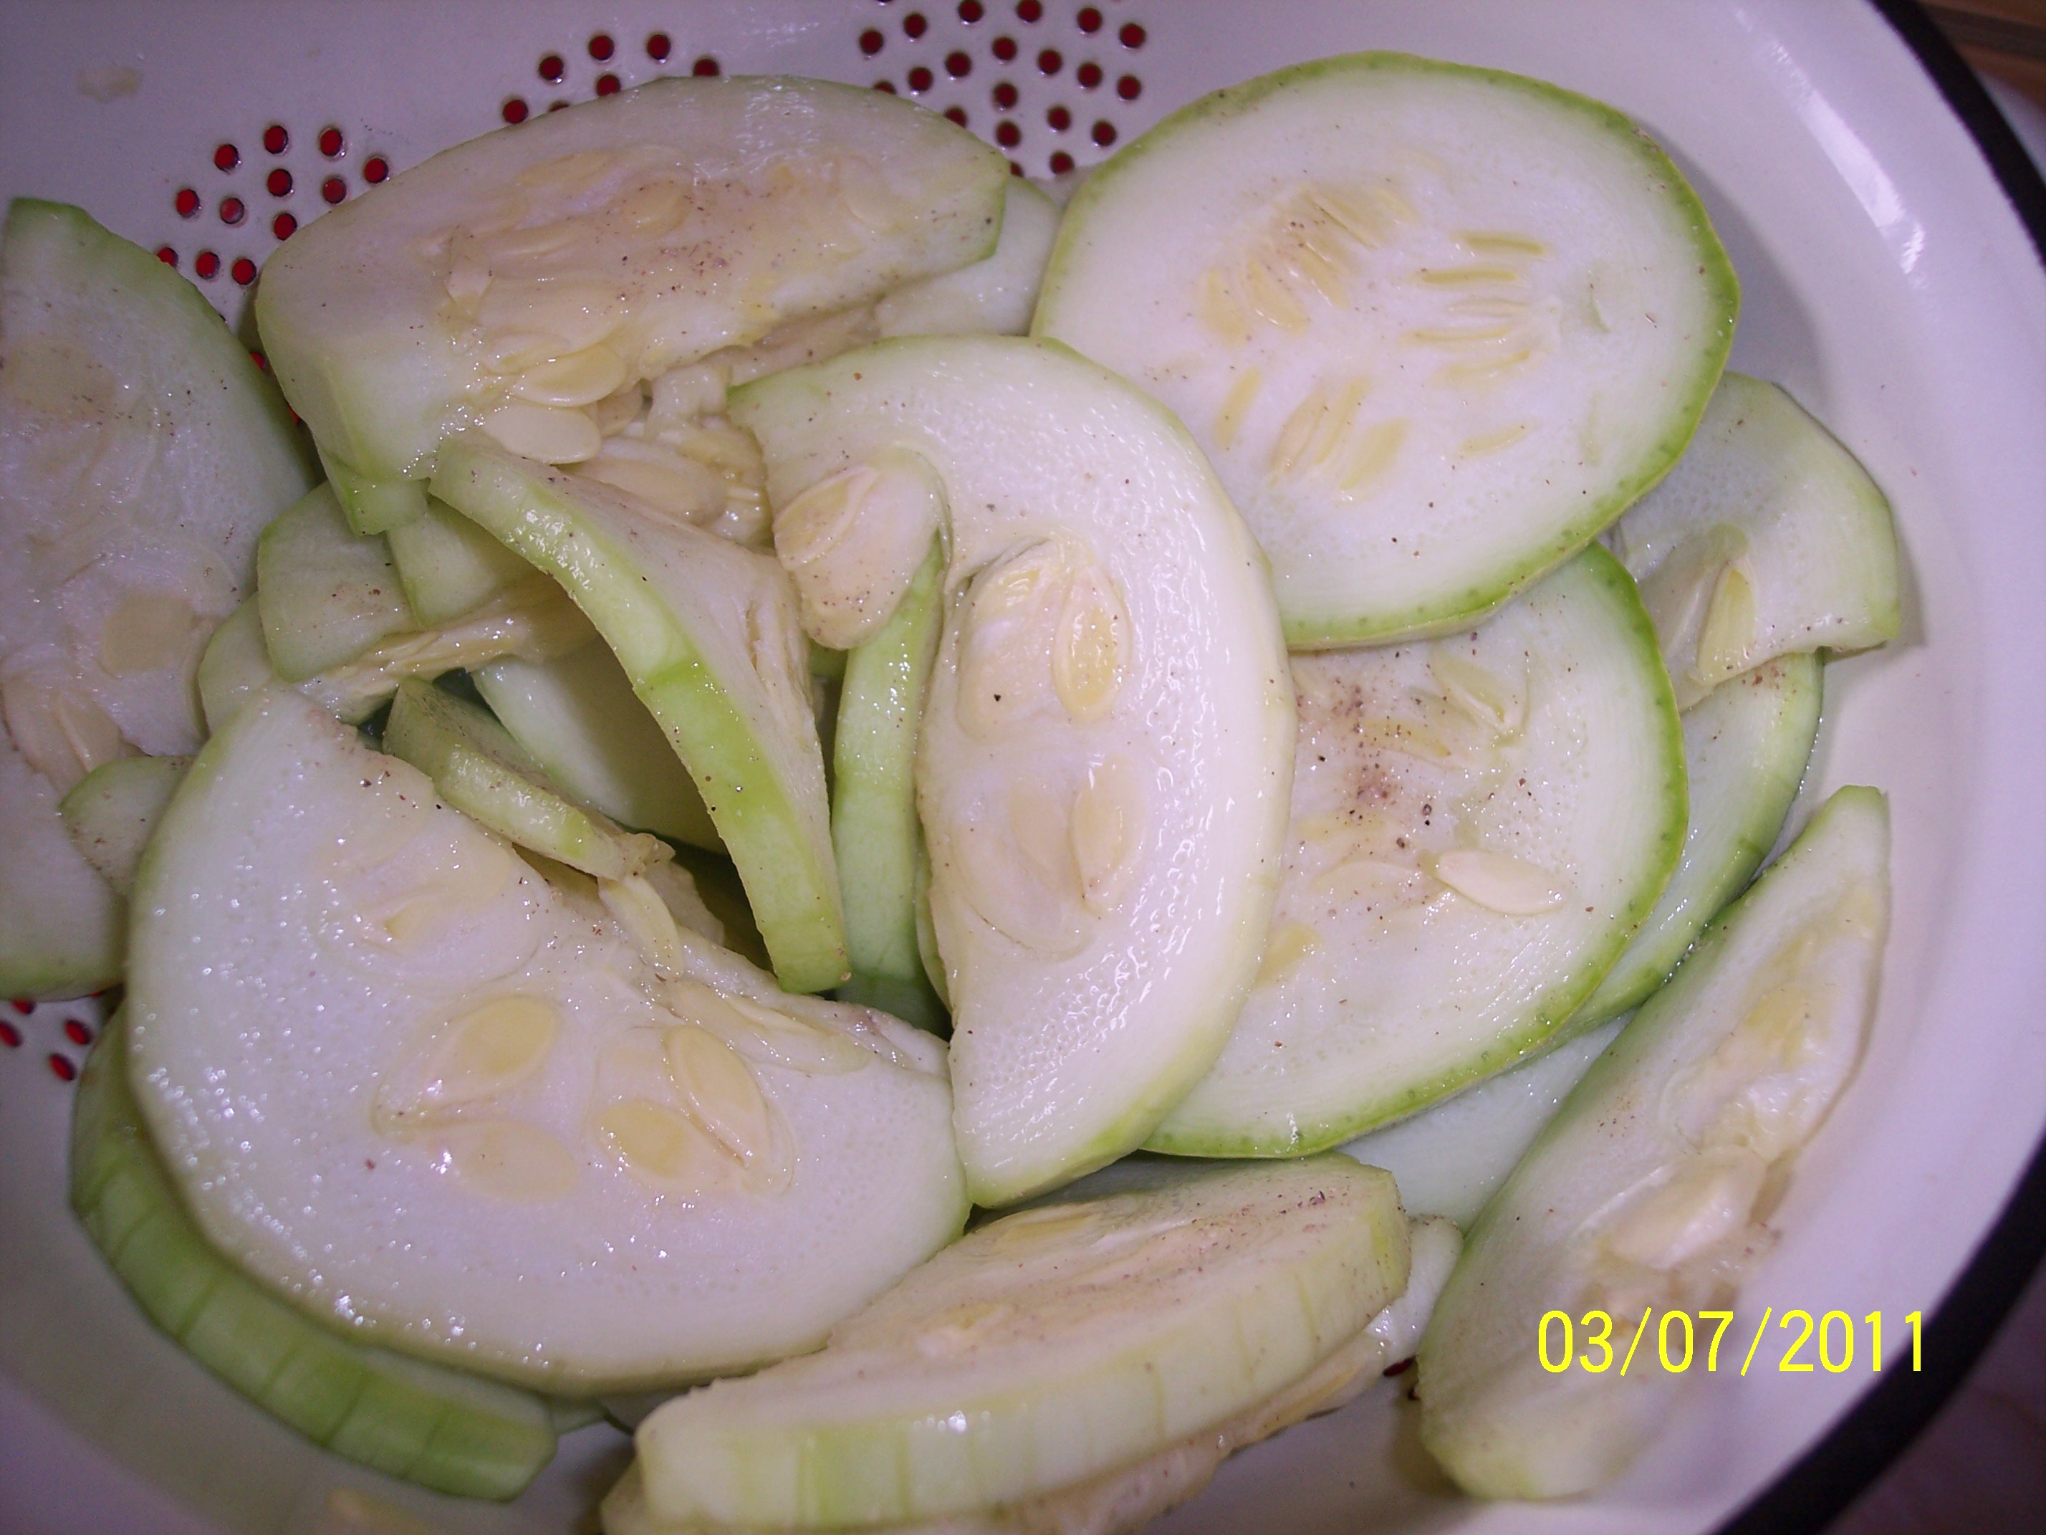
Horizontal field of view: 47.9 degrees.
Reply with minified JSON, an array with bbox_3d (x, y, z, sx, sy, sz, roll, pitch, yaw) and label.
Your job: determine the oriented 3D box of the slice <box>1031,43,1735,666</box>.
[{"bbox_3d":[0.044,-0.051,0.289,0.090,0.008,0.078,-12,73,11],"label":"slice"}]

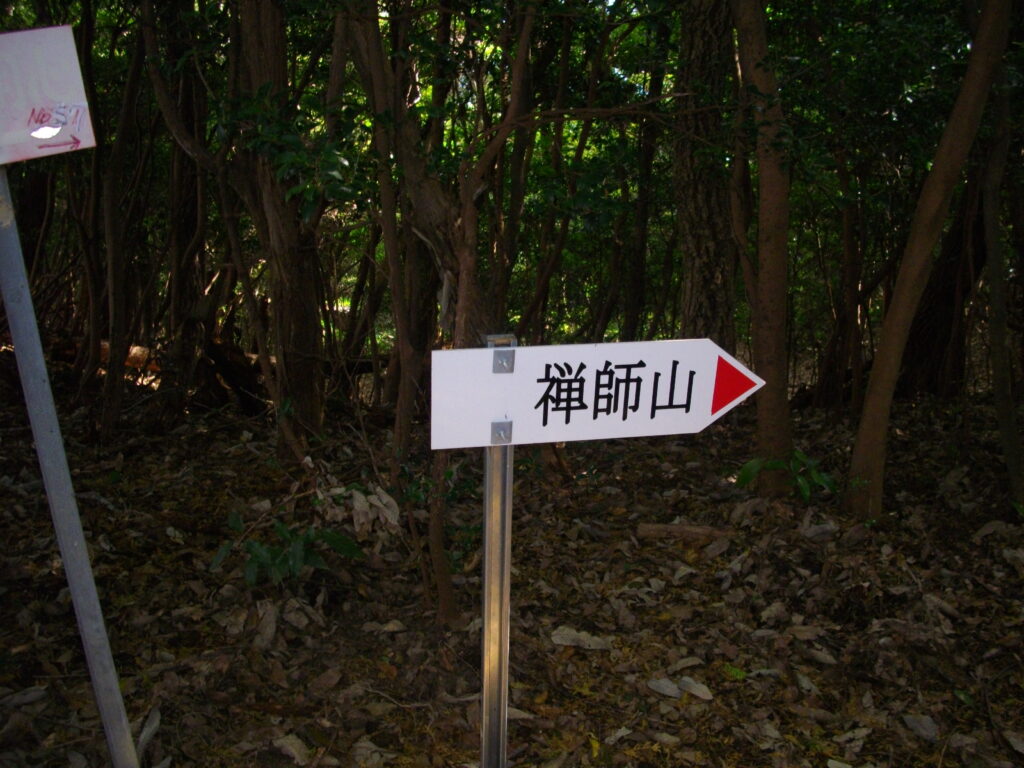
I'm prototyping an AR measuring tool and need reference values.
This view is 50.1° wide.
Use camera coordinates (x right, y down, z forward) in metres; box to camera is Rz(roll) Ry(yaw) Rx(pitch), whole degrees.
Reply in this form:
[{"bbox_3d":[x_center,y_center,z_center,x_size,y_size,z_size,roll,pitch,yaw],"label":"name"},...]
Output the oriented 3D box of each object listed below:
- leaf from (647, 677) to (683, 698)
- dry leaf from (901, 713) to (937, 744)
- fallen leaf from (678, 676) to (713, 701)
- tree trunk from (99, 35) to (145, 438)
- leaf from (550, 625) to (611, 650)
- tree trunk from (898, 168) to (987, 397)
[{"bbox_3d":[0.457,0.905,3.269,0.052,0.022,0.120,-7,11,-38],"label":"leaf"},{"bbox_3d":[1.125,0.943,3.012,0.068,0.024,0.120,-2,9,-13],"label":"dry leaf"},{"bbox_3d":[0.548,0.905,3.269,0.050,0.022,0.130,-5,10,-28],"label":"fallen leaf"},{"bbox_3d":[-2.516,-0.929,7.049,0.190,2.571,0.180,5,6,0],"label":"tree trunk"},{"bbox_3d":[0.231,0.844,3.659,0.195,0.030,0.075,5,10,32],"label":"leaf"},{"bbox_3d":[3.457,-0.772,8.773,0.450,1.784,0.420,6,6,0],"label":"tree trunk"}]

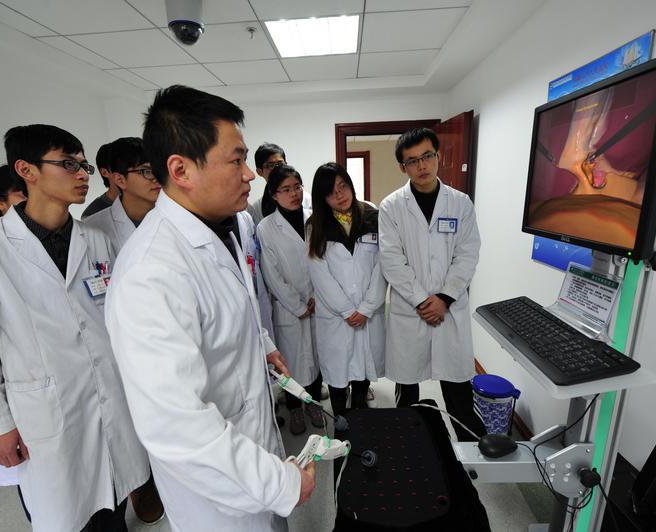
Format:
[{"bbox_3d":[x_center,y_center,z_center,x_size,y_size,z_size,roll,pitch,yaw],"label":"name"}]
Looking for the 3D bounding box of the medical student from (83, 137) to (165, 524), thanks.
[{"bbox_3d":[-0.774,0.337,1.515,0.360,1.730,0.500,3,14,20],"label":"medical student"}]

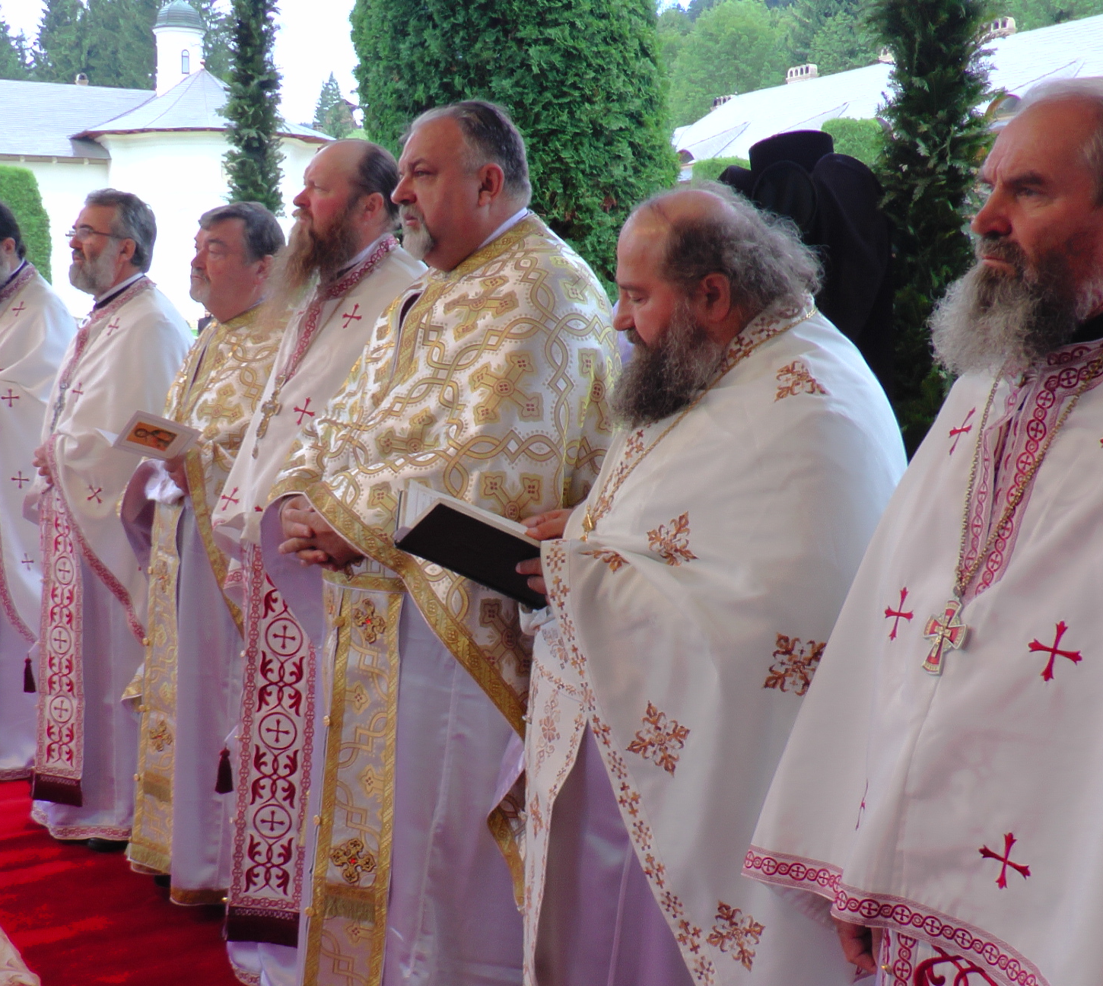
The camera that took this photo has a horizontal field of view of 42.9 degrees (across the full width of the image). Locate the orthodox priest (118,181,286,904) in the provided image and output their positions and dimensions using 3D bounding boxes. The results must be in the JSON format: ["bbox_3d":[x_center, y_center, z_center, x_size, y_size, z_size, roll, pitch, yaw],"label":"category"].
[{"bbox_3d":[-0.822,0.144,3.466,0.570,1.700,0.470,8,12,41],"label":"orthodox priest"}]

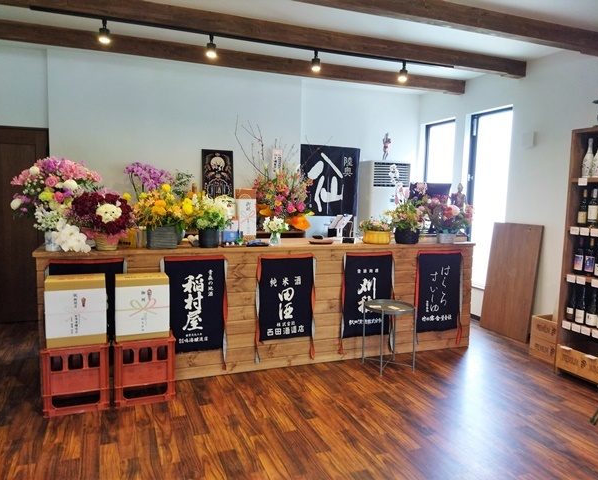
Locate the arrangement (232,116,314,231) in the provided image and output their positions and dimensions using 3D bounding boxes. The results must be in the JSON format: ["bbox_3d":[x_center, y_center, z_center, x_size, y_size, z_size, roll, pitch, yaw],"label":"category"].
[{"bbox_3d":[-0.290,-0.728,5.464,0.802,1.210,0.600,-1,5,-22],"label":"arrangement"}]

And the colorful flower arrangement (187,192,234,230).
[{"bbox_3d":[-0.701,-0.226,3.955,0.350,0.300,0.300,-1,6,-23],"label":"colorful flower arrangement"}]

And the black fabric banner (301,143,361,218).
[{"bbox_3d":[0.379,-0.752,6.313,0.820,0.890,0.040,-1,6,-23],"label":"black fabric banner"}]

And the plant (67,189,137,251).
[{"bbox_3d":[-1.453,-0.143,3.654,0.482,0.426,0.400,-1,5,-22],"label":"plant"}]

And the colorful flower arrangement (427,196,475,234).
[{"bbox_3d":[1.489,-0.239,4.873,0.440,0.360,0.380,-1,5,-22],"label":"colorful flower arrangement"}]

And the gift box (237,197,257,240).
[{"bbox_3d":[-0.437,-0.188,4.234,0.155,0.430,0.110,-1,6,-23],"label":"gift box"}]

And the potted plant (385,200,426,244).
[{"bbox_3d":[0.978,-0.164,4.567,0.370,0.393,0.320,-1,6,-22],"label":"potted plant"}]

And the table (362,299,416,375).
[{"bbox_3d":[0.749,0.799,4.128,0.440,0.530,0.440,1,5,0],"label":"table"}]

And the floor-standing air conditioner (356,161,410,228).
[{"bbox_3d":[1.141,-0.089,6.813,0.600,1.914,0.320,-1,5,-22],"label":"floor-standing air conditioner"}]

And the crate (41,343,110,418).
[{"bbox_3d":[-1.450,0.877,3.281,0.383,0.420,0.265,-1,6,-22],"label":"crate"}]

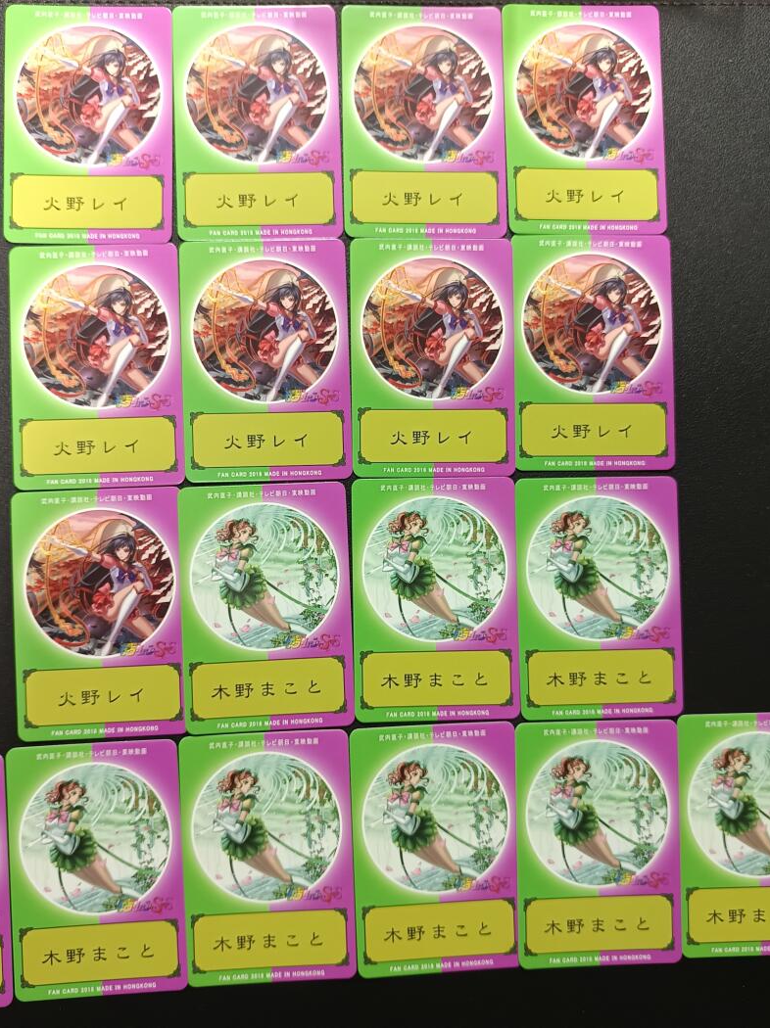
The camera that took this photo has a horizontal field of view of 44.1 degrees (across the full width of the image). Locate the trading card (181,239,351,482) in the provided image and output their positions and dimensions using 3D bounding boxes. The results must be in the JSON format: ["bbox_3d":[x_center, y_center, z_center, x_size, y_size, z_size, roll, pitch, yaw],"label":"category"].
[{"bbox_3d":[-0.043,-0.056,0.344,0.060,0.001,0.087,-2,88,-3],"label":"trading card"}]

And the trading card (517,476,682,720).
[{"bbox_3d":[0.079,0.031,0.350,0.060,0.001,0.088,-1,88,-3],"label":"trading card"}]

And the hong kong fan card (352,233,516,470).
[{"bbox_3d":[0.018,-0.057,0.348,0.060,0.001,0.087,-1,88,-3],"label":"hong kong fan card"}]

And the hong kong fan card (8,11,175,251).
[{"bbox_3d":[-0.108,-0.142,0.347,0.060,0.001,0.088,0,88,-3],"label":"hong kong fan card"}]

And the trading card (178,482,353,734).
[{"bbox_3d":[-0.042,0.033,0.341,0.060,0.001,0.087,-2,88,-3],"label":"trading card"}]

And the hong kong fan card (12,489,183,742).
[{"bbox_3d":[-0.102,0.035,0.340,0.060,0.001,0.088,-2,88,-3],"label":"hong kong fan card"}]

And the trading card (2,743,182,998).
[{"bbox_3d":[-0.101,0.125,0.334,0.060,0.001,0.087,-3,88,-3],"label":"trading card"}]

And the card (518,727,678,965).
[{"bbox_3d":[0.078,0.120,0.346,0.060,0.001,0.088,0,88,-3],"label":"card"}]

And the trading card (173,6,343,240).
[{"bbox_3d":[-0.046,-0.143,0.347,0.060,0.001,0.087,-2,88,-3],"label":"trading card"}]

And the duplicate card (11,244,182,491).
[{"bbox_3d":[-0.103,-0.053,0.340,0.060,0.001,0.087,-2,88,-3],"label":"duplicate card"}]

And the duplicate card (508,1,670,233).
[{"bbox_3d":[0.075,-0.148,0.357,0.060,0.001,0.088,-1,88,-3],"label":"duplicate card"}]

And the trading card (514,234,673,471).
[{"bbox_3d":[0.077,-0.060,0.351,0.060,0.001,0.087,-1,88,-3],"label":"trading card"}]

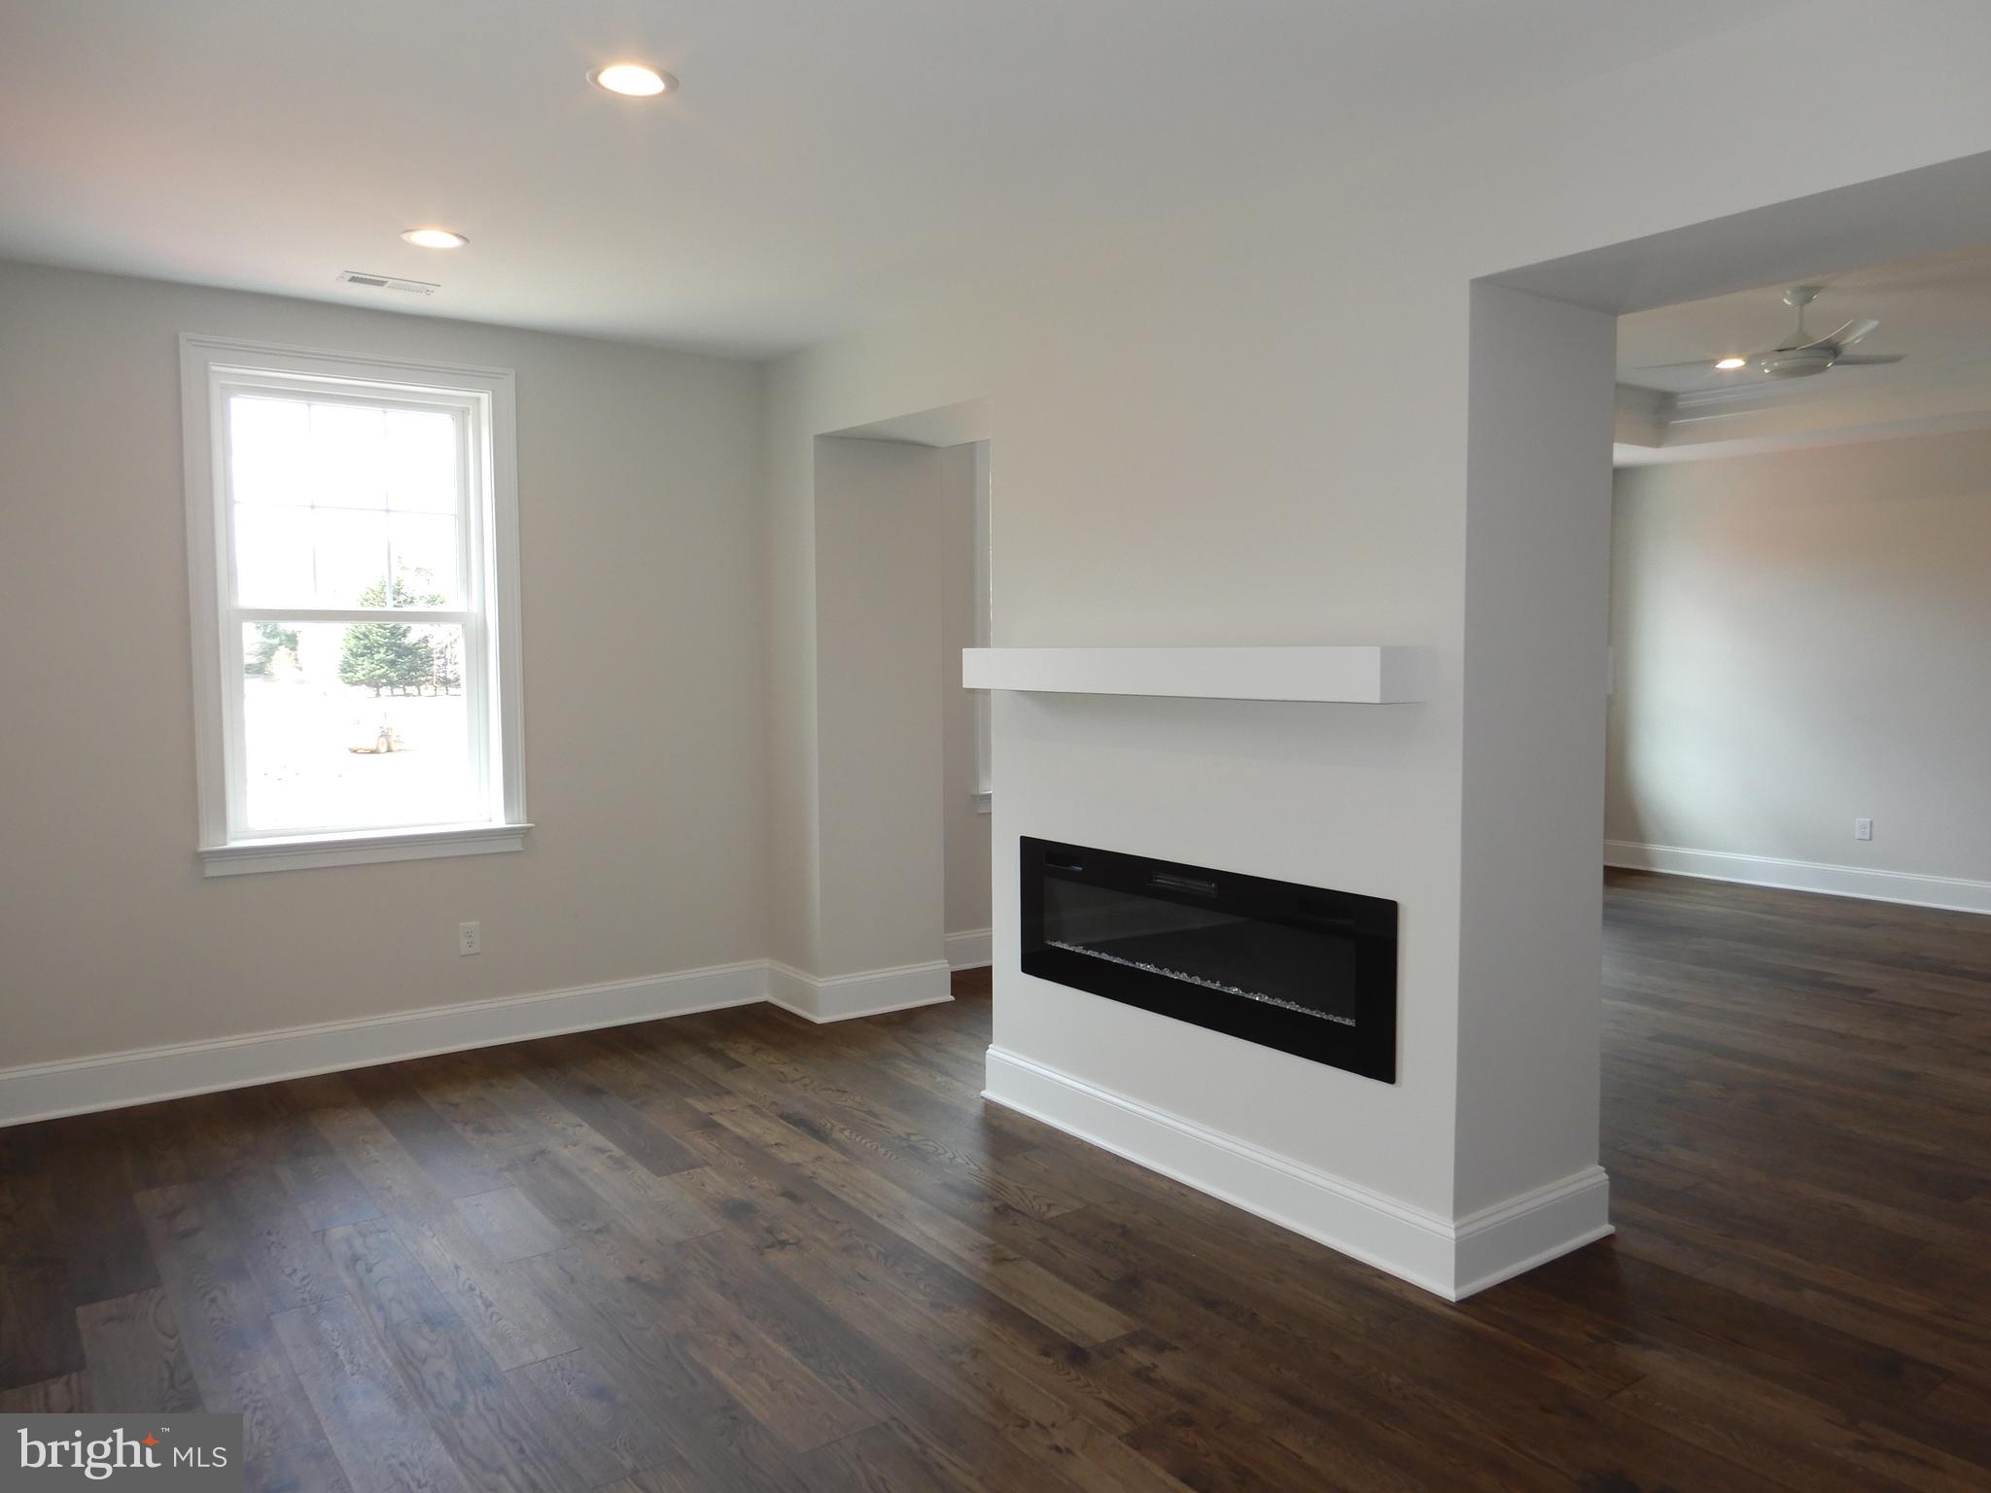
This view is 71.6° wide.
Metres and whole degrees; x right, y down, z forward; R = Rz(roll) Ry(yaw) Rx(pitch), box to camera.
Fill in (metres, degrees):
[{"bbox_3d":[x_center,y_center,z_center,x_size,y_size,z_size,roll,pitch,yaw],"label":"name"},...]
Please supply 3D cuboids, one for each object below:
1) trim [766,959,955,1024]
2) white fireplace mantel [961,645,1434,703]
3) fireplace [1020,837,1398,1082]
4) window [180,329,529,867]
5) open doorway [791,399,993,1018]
[{"bbox_3d":[-0.580,1.012,5.981,0.661,0.180,0.441,-3,5,-36],"label":"trim"},{"bbox_3d":[0.451,-0.206,3.803,0.178,0.127,1.642,-3,5,-36],"label":"white fireplace mantel"},{"bbox_3d":[0.564,0.552,3.937,0.120,0.450,1.495,-3,5,-36],"label":"fireplace"},{"bbox_3d":[-2.268,-0.485,4.992,1.117,1.826,0.120,-3,5,-36],"label":"window"},{"bbox_3d":[-0.120,-0.029,5.274,0.601,2.346,1.206,-3,5,-36],"label":"open doorway"}]

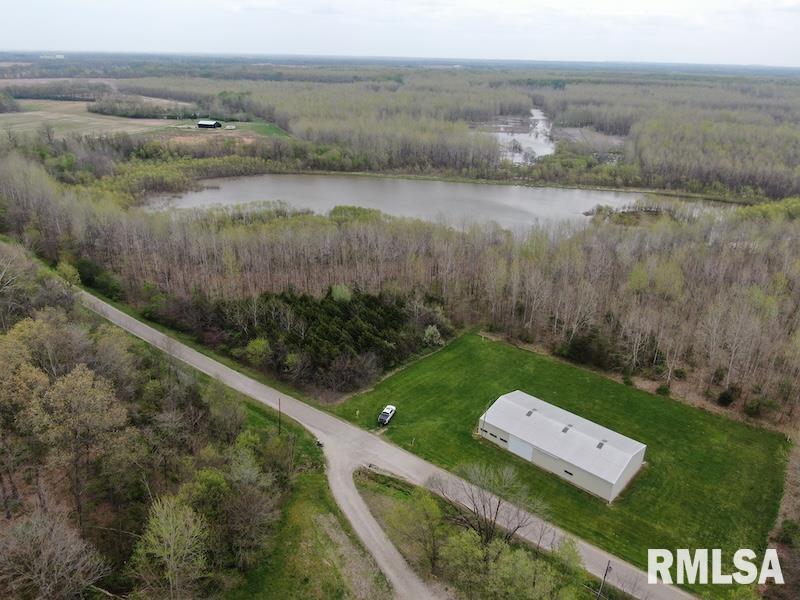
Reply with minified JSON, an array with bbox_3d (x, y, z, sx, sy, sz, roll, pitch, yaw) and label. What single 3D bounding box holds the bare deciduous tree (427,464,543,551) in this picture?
[{"bbox_3d":[13.050,34.150,84.600,16.000,16.300,15.300,1,24,0],"label":"bare deciduous tree"}]

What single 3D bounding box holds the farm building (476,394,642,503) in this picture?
[{"bbox_3d":[32.711,27.874,113.384,28.802,6.065,14.998,21,31,38],"label":"farm building"}]

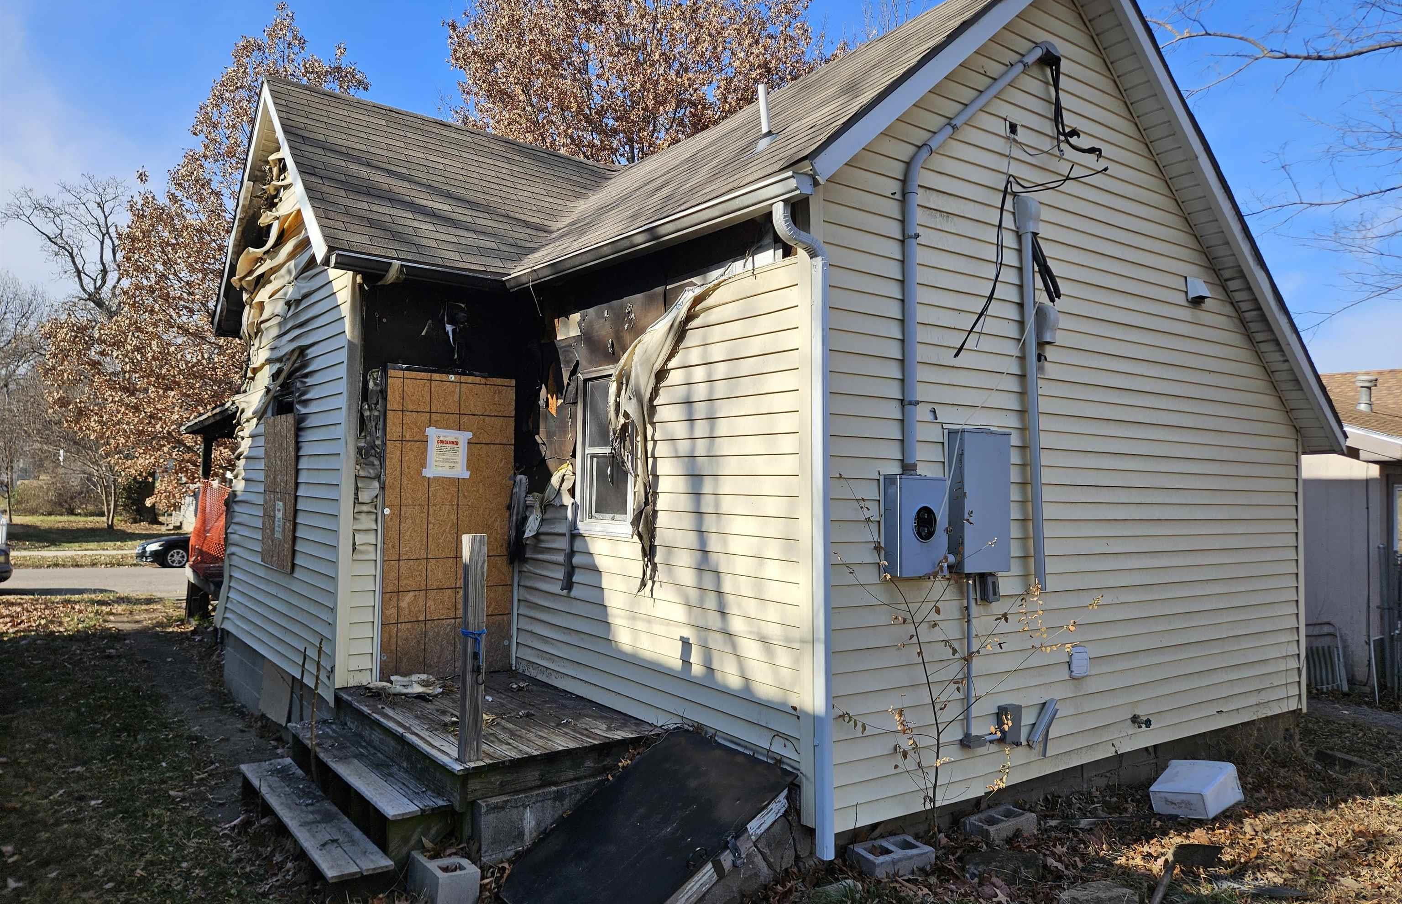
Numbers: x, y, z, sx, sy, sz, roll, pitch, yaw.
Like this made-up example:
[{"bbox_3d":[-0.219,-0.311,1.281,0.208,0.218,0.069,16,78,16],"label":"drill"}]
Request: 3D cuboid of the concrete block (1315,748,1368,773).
[{"bbox_3d":[4.520,2.165,6.520,0.180,0.150,0.370,2,-3,-35],"label":"concrete block"}]

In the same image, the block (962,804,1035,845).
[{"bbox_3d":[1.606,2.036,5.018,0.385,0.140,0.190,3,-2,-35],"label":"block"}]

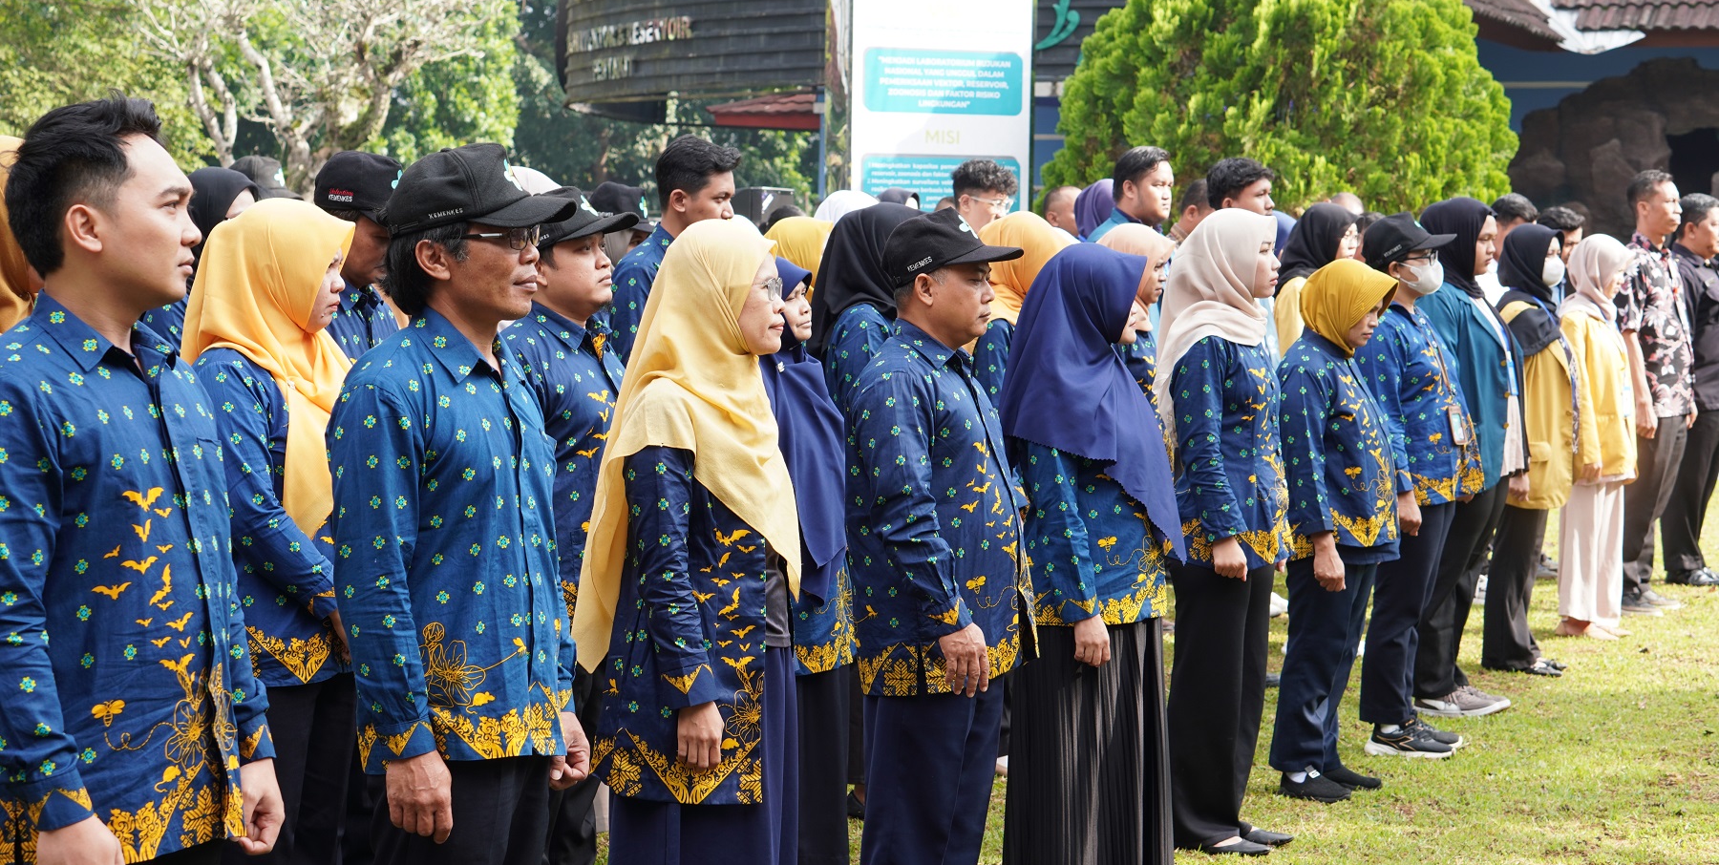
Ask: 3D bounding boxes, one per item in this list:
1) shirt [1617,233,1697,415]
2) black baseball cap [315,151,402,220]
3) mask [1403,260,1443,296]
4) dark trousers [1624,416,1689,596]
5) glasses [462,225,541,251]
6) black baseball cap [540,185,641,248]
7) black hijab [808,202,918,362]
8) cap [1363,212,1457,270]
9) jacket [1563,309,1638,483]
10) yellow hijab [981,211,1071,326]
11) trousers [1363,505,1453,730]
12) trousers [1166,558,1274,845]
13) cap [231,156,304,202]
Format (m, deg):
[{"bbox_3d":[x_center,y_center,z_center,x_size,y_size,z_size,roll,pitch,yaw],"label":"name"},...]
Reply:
[{"bbox_3d":[3.189,-0.431,14.350,0.270,0.740,0.450,2,4,24],"label":"shirt"},{"bbox_3d":[-1.092,-0.542,7.900,0.260,0.150,0.180,9,6,13],"label":"black baseball cap"},{"bbox_3d":[1.681,-0.461,10.630,0.100,0.115,0.140,2,4,25],"label":"mask"},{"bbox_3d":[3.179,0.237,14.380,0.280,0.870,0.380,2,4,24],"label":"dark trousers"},{"bbox_3d":[-0.574,-0.295,5.460,0.145,0.045,0.140,2,4,18],"label":"glasses"},{"bbox_3d":[-0.614,-0.456,7.700,0.275,0.150,0.180,3,4,28],"label":"black baseball cap"},{"bbox_3d":[0.043,-0.390,9.200,0.320,0.430,0.320,2,4,24],"label":"black hijab"},{"bbox_3d":[1.670,-0.580,10.850,0.275,0.155,0.180,2,4,20],"label":"cap"},{"bbox_3d":[2.767,-0.139,13.450,0.280,0.660,0.440,2,4,23],"label":"jacket"},{"bbox_3d":[0.463,-0.431,10.070,0.290,0.400,0.290,2,4,20],"label":"yellow hijab"},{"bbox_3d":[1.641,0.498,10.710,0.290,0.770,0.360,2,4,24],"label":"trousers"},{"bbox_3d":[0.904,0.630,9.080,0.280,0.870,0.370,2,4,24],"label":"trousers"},{"bbox_3d":[-1.701,-0.719,10.200,0.260,0.140,0.180,2,4,27],"label":"cap"}]

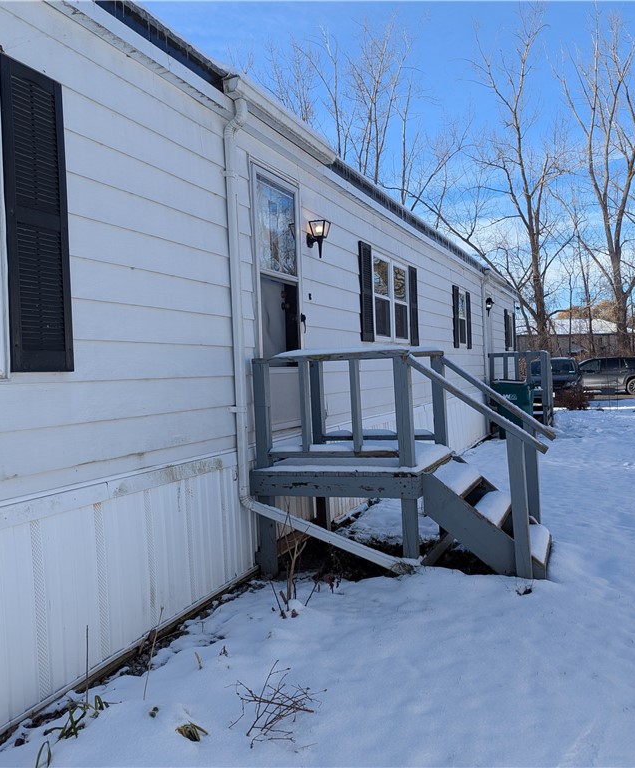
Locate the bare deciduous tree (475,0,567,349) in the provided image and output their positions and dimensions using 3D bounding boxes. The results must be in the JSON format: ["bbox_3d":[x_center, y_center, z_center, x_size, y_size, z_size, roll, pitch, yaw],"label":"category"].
[{"bbox_3d":[12.203,-10.738,40.999,5.800,22.689,5.800,-2,0,22],"label":"bare deciduous tree"}]

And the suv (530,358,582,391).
[{"bbox_3d":[9.839,-0.143,29.200,1.910,1.740,4.750,-2,0,22],"label":"suv"}]

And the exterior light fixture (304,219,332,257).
[{"bbox_3d":[0.013,-1.248,6.118,0.180,0.320,0.145,-2,0,22],"label":"exterior light fixture"}]

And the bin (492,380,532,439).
[{"bbox_3d":[3.830,0.483,13.711,0.750,1.090,0.650,-2,0,22],"label":"bin"}]

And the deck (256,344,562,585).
[{"bbox_3d":[0.702,0.491,5.219,2.000,1.490,1.270,-2,0,22],"label":"deck"}]

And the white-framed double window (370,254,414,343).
[{"bbox_3d":[0.900,-0.991,8.463,0.070,0.979,1.487,-2,0,22],"label":"white-framed double window"}]

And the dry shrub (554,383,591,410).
[{"bbox_3d":[7.944,0.402,22.122,1.250,0.820,1.300,-2,0,22],"label":"dry shrub"}]

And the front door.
[{"bbox_3d":[-0.268,-0.609,5.571,0.060,1.947,0.802,-2,0,22],"label":"front door"}]

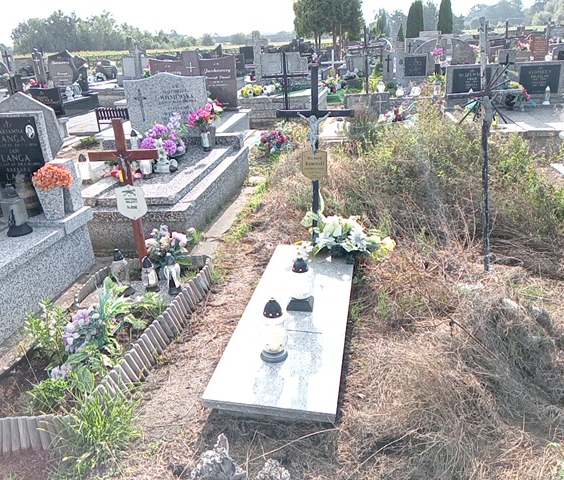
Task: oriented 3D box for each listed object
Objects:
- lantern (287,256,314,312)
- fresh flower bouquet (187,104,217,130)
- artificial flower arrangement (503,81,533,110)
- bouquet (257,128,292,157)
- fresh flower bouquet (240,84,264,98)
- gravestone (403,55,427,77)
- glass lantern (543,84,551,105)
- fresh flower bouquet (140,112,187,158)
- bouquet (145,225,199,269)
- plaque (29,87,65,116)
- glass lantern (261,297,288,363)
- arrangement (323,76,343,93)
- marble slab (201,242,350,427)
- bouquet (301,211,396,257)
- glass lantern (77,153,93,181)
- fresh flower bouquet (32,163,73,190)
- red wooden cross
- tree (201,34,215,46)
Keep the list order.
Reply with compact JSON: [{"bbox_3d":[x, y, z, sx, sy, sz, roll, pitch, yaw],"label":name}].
[{"bbox_3d":[0.105,0.243,2.953,0.145,0.280,0.145,2,21,10],"label":"lantern"},{"bbox_3d":[-0.902,-1.431,5.950,0.370,0.340,0.300,2,22,10],"label":"fresh flower bouquet"},{"bbox_3d":[3.571,-2.191,7.850,0.410,0.400,0.320,2,21,10],"label":"artificial flower arrangement"},{"bbox_3d":[-0.102,-1.328,7.050,0.460,0.320,0.380,2,22,10],"label":"bouquet"},{"bbox_3d":[-0.553,-2.782,9.700,0.420,0.250,0.350,2,21,10],"label":"fresh flower bouquet"},{"bbox_3d":[2.943,-3.876,11.500,0.530,0.490,0.120,2,21,10],"label":"gravestone"},{"bbox_3d":[4.122,-2.252,8.028,0.115,0.278,0.115,2,22,10],"label":"glass lantern"},{"bbox_3d":[-1.190,-1.050,5.200,0.420,0.370,0.330,2,21,10],"label":"fresh flower bouquet"},{"bbox_3d":[-0.751,0.058,3.520,0.340,0.300,0.270,2,21,10],"label":"bouquet"},{"bbox_3d":[-4.285,-2.506,9.400,0.660,0.530,0.120,2,22,10],"label":"plaque"},{"bbox_3d":[-0.042,0.409,2.405,0.130,0.299,0.130,2,22,10],"label":"glass lantern"},{"bbox_3d":[1.133,-3.465,11.500,0.400,0.350,0.300,2,22,10],"label":"arrangement"},{"bbox_3d":[0.098,0.398,3.012,0.579,0.045,1.803,3,22,9],"label":"marble slab"},{"bbox_3d":[0.460,-0.038,3.580,0.620,0.250,0.380,2,22,10],"label":"bouquet"},{"bbox_3d":[-1.950,-0.711,5.071,0.135,0.284,0.135,2,22,10],"label":"glass lantern"},{"bbox_3d":[-1.516,-0.419,3.420,0.250,0.180,0.200,2,21,10],"label":"fresh flower bouquet"},{"bbox_3d":[-1.032,-0.281,3.538,0.490,1.090,0.070,0,21,10],"label":"red wooden cross"},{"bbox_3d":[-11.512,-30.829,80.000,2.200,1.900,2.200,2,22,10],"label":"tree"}]

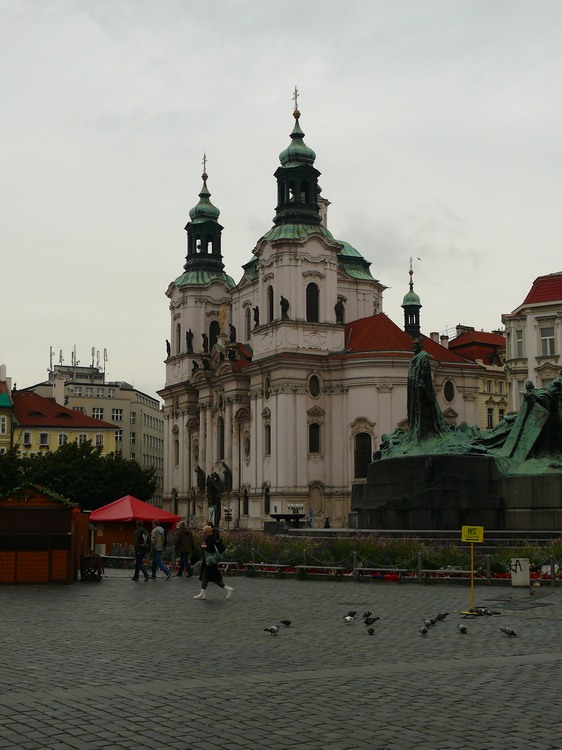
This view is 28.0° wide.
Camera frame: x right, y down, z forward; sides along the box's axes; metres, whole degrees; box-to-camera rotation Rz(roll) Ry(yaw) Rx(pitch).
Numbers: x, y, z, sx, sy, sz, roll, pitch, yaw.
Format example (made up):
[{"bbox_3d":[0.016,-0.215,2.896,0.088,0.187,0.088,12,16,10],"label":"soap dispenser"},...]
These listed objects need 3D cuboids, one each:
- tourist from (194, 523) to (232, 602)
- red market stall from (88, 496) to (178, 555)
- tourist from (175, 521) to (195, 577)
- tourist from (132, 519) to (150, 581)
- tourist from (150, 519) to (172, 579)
[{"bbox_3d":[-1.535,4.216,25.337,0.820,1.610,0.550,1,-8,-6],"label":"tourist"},{"bbox_3d":[-6.467,6.570,48.053,3.100,2.920,3.100,-5,-9,33],"label":"red market stall"},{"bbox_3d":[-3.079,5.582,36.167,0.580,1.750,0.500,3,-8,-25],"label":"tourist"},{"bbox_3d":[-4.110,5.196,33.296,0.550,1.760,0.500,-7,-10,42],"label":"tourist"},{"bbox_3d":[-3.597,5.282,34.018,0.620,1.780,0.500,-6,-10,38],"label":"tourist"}]

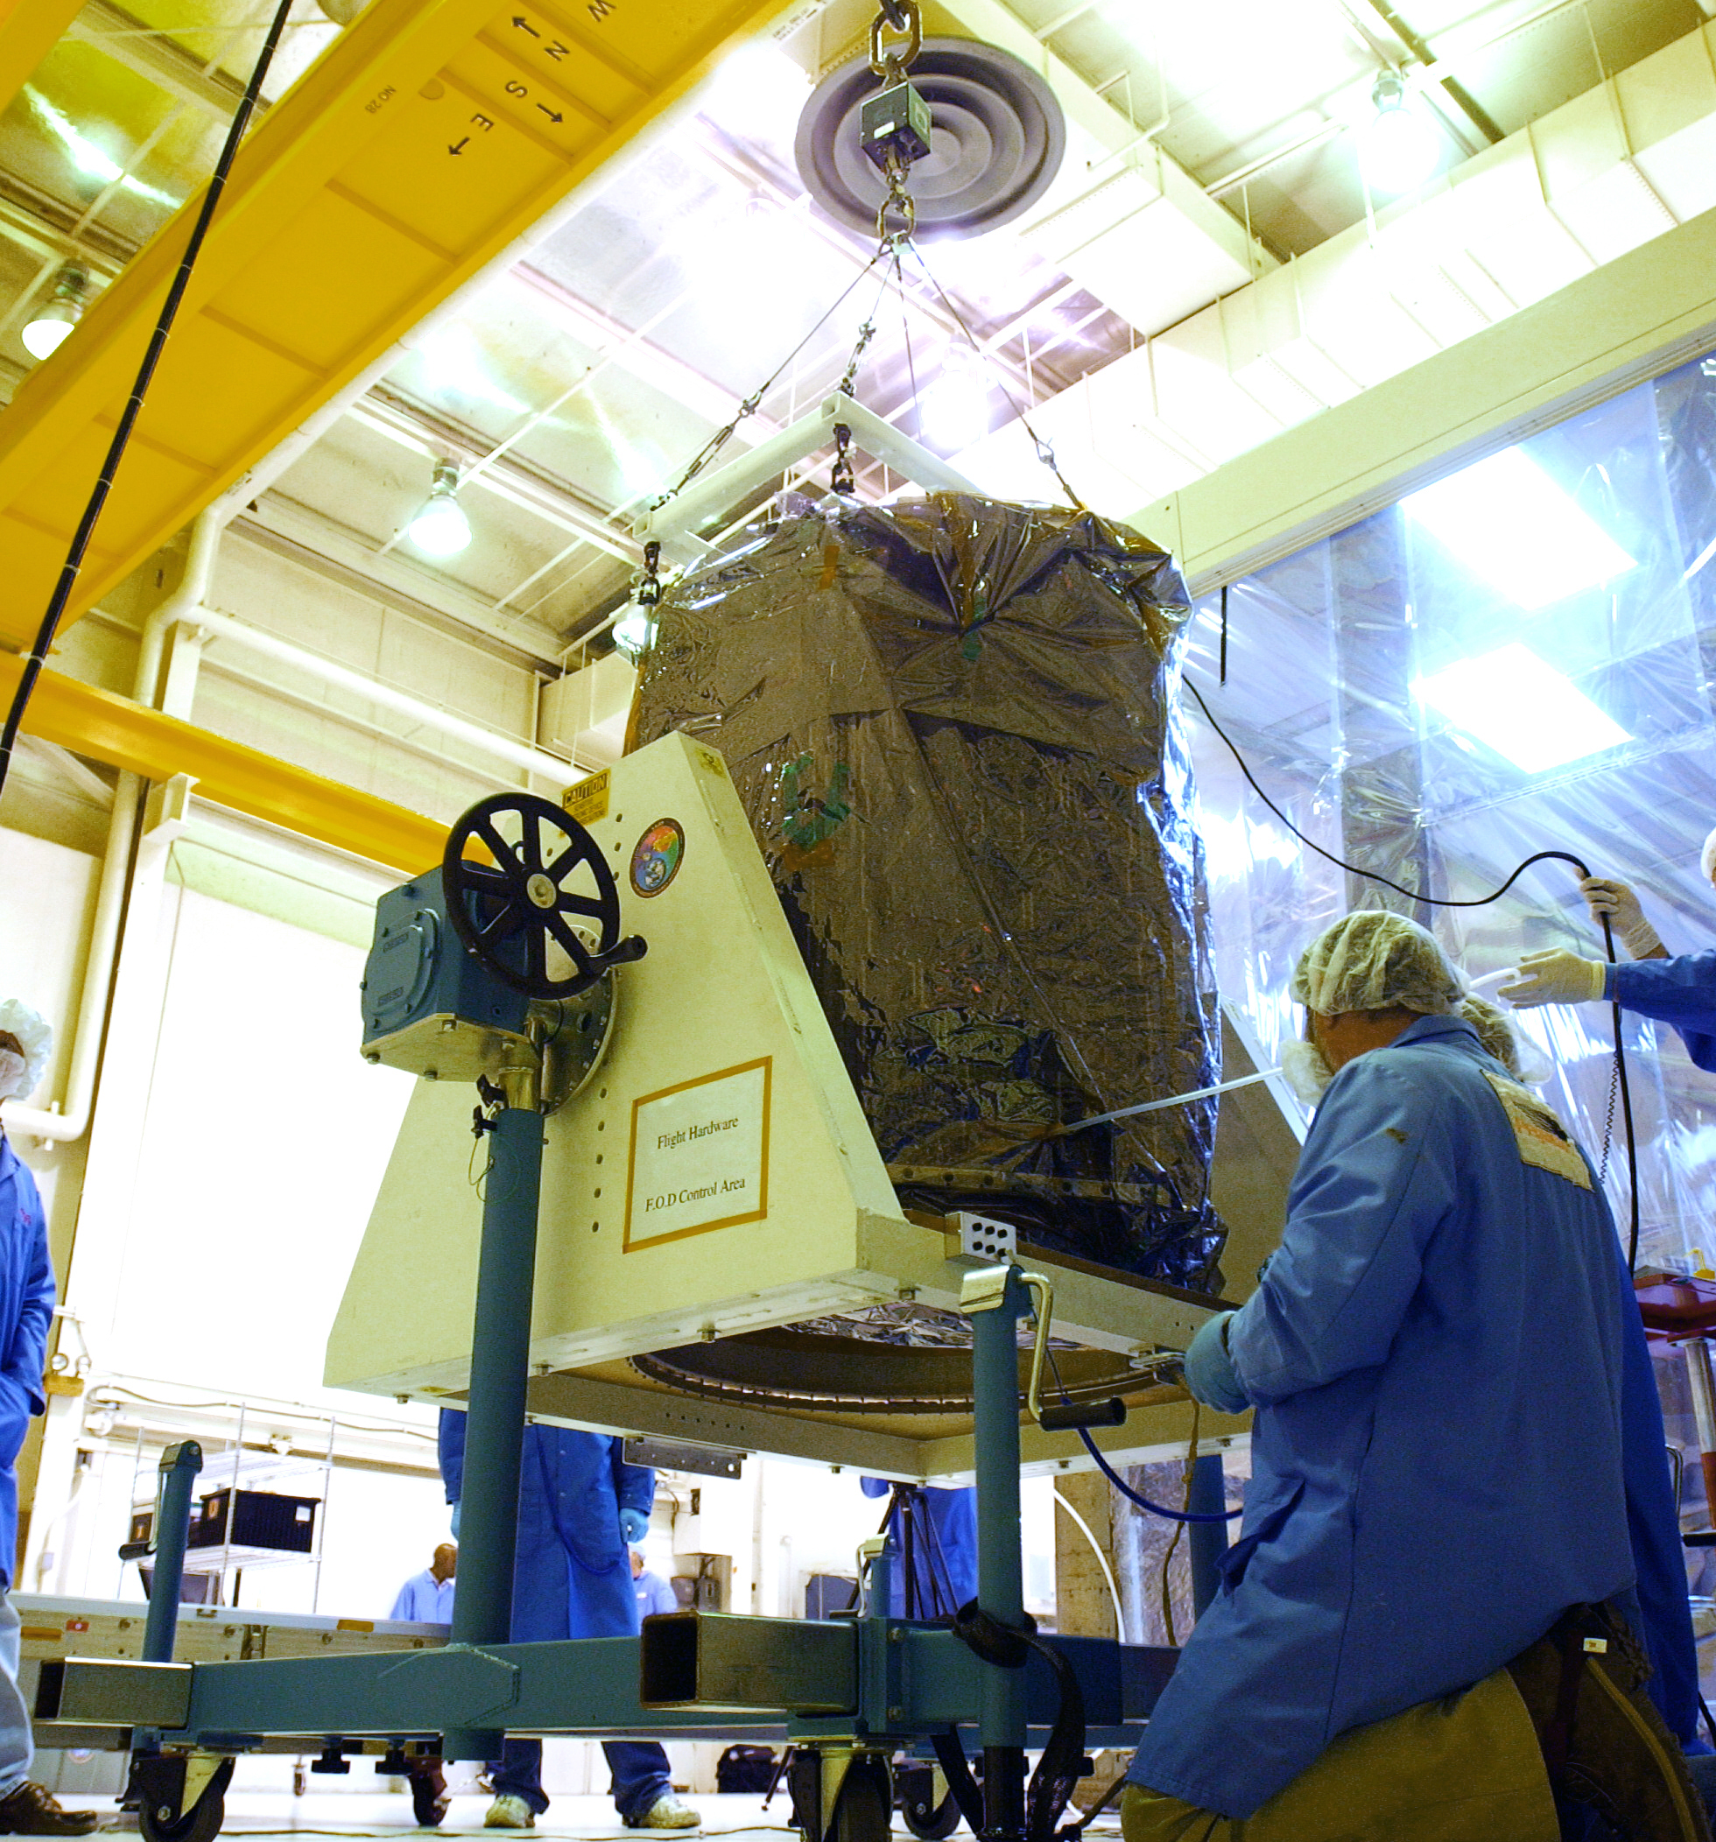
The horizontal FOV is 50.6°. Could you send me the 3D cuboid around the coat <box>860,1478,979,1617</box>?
[{"bbox_3d":[0.336,2.300,6.970,0.580,1.030,0.400,-1,-25,2],"label":"coat"}]

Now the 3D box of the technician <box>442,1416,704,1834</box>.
[{"bbox_3d":[-0.740,1.397,4.800,0.580,1.770,0.380,7,-26,-14],"label":"technician"}]

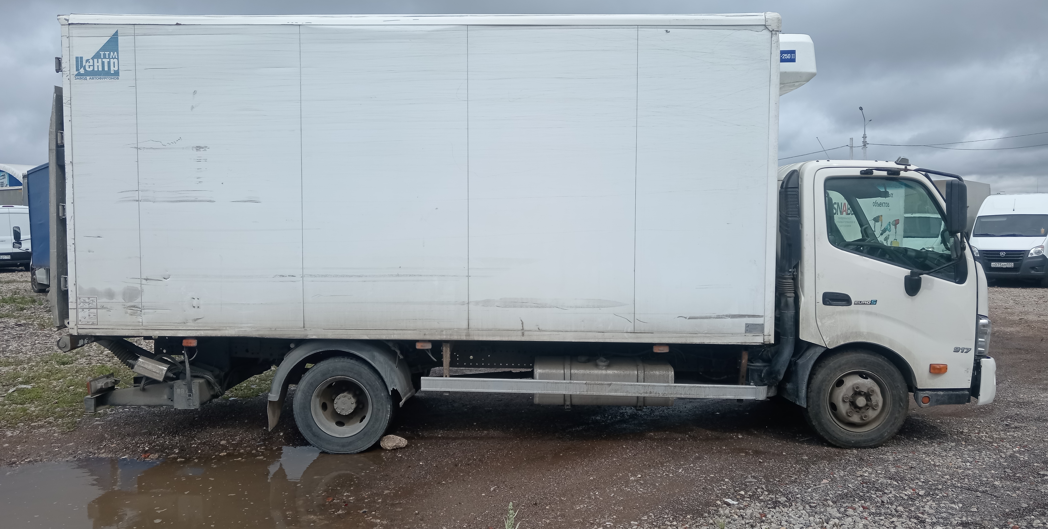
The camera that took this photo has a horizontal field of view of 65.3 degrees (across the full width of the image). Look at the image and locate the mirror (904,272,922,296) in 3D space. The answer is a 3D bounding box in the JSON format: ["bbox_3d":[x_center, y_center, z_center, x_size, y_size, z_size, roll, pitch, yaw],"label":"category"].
[{"bbox_3d":[2.811,0.142,5.905,0.115,0.175,0.080,0,3,2],"label":"mirror"}]

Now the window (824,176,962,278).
[{"bbox_3d":[2.694,-0.269,5.970,0.970,0.735,0.060,0,-2,2],"label":"window"}]

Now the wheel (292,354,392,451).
[{"bbox_3d":[-1.371,1.065,6.255,0.735,0.735,0.220,0,3,2],"label":"wheel"}]

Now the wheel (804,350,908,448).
[{"bbox_3d":[2.493,1.001,6.160,0.735,0.735,0.210,0,3,2],"label":"wheel"}]

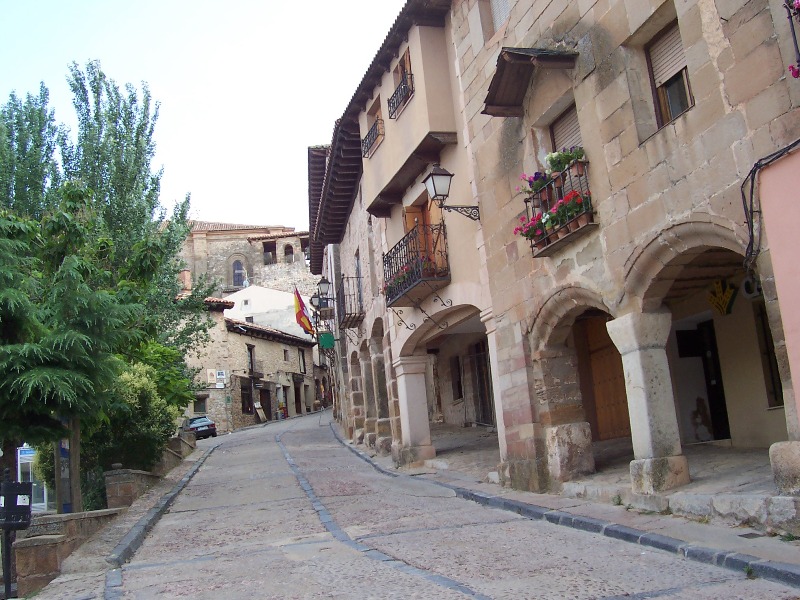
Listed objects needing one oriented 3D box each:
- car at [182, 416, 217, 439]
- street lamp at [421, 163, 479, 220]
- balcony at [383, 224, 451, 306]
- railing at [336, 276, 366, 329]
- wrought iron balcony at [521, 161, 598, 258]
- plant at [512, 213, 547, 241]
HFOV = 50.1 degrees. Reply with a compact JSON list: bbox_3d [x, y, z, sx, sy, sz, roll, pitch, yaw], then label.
[{"bbox_3d":[-12.347,7.718,50.947,1.680,1.390,4.200,-6,-10,-27],"label":"car"},{"bbox_3d":[0.992,-2.008,15.904,0.988,1.081,0.448,-1,-12,-17],"label":"street lamp"},{"bbox_3d":[0.349,-0.717,18.622,0.677,1.239,2.565,-1,-12,-17],"label":"balcony"},{"bbox_3d":[-1.470,0.092,26.070,0.631,1.180,1.850,-3,-12,-11],"label":"railing"},{"bbox_3d":[2.401,-1.308,12.628,0.246,0.949,1.731,-1,-12,-17],"label":"wrought iron balcony"},{"bbox_3d":[2.033,-1.146,13.421,0.380,0.440,0.420,-1,-12,-17],"label":"plant"}]

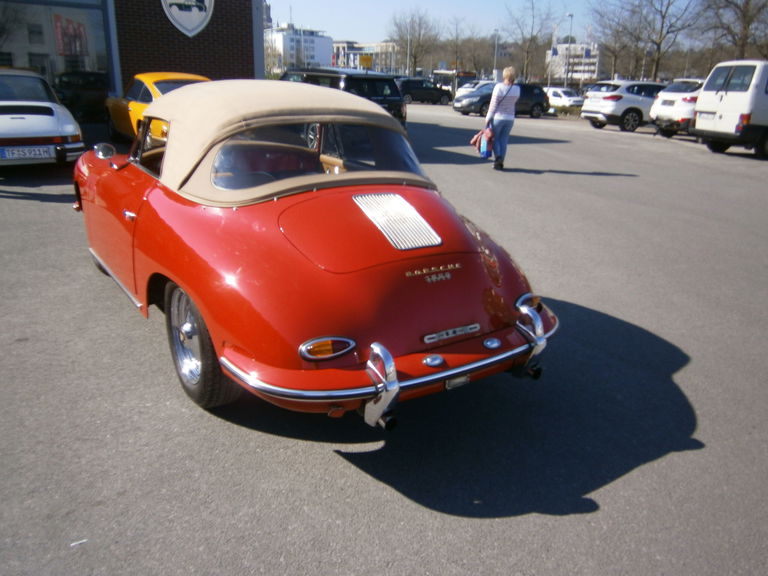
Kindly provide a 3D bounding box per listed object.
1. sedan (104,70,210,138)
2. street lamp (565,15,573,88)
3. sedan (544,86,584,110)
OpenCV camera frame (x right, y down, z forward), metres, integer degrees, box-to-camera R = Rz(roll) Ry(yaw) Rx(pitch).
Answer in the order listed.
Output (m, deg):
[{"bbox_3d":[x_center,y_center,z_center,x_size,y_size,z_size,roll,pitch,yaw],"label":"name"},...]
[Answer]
[{"bbox_3d":[-3.482,-2.889,9.679,1.650,1.310,4.200,-13,24,-33],"label":"sedan"},{"bbox_3d":[14.887,-18.619,47.000,0.650,7.000,0.300,1,19,0],"label":"street lamp"},{"bbox_3d":[12.561,-13.762,42.000,1.800,1.620,4.300,-12,23,-31],"label":"sedan"}]

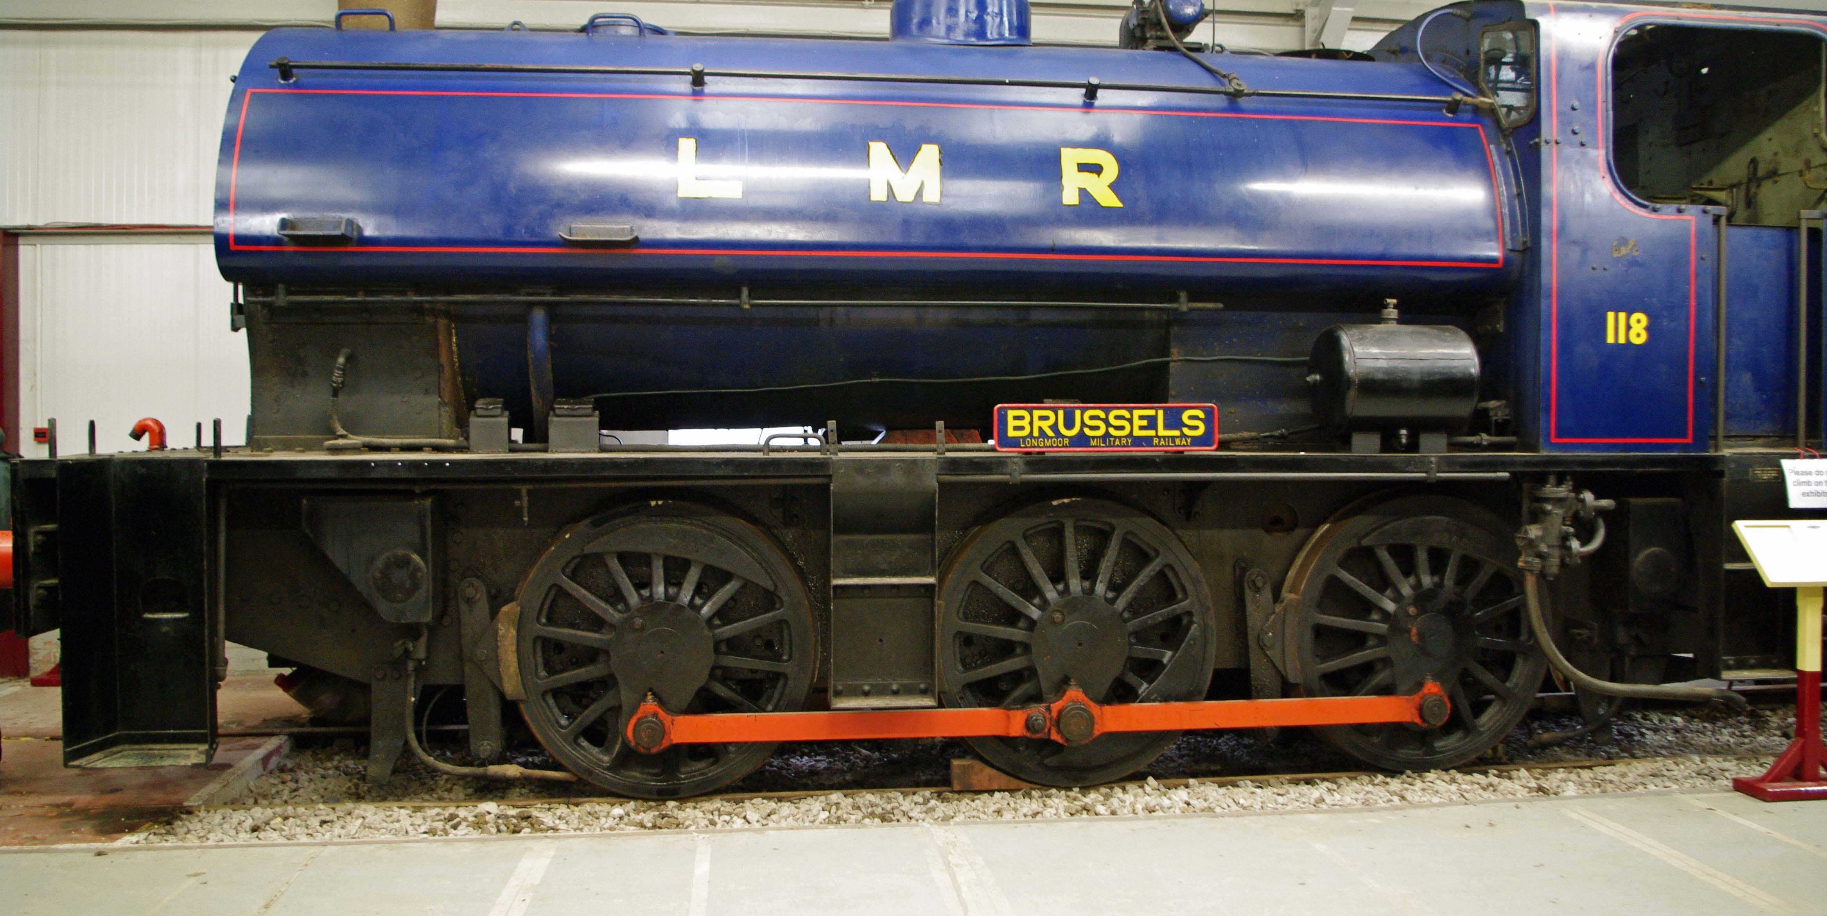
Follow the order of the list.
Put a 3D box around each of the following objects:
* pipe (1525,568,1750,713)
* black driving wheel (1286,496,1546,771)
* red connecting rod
[{"bbox_3d":[3.168,0.802,6.010,0.940,0.580,0.170,0,1,-7],"label":"pipe"},{"bbox_3d":[2.273,0.781,6.143,1.260,1.260,0.160,0,1,-7],"label":"black driving wheel"},{"bbox_3d":[0.585,1.086,5.779,3.550,0.220,0.100,0,1,-7],"label":"red connecting rod"}]

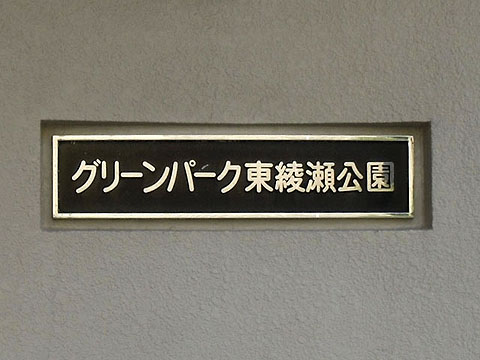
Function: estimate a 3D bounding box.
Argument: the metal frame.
[{"bbox_3d":[-0.013,-0.006,1.825,0.750,0.172,0.024,0,0,-2],"label":"metal frame"}]

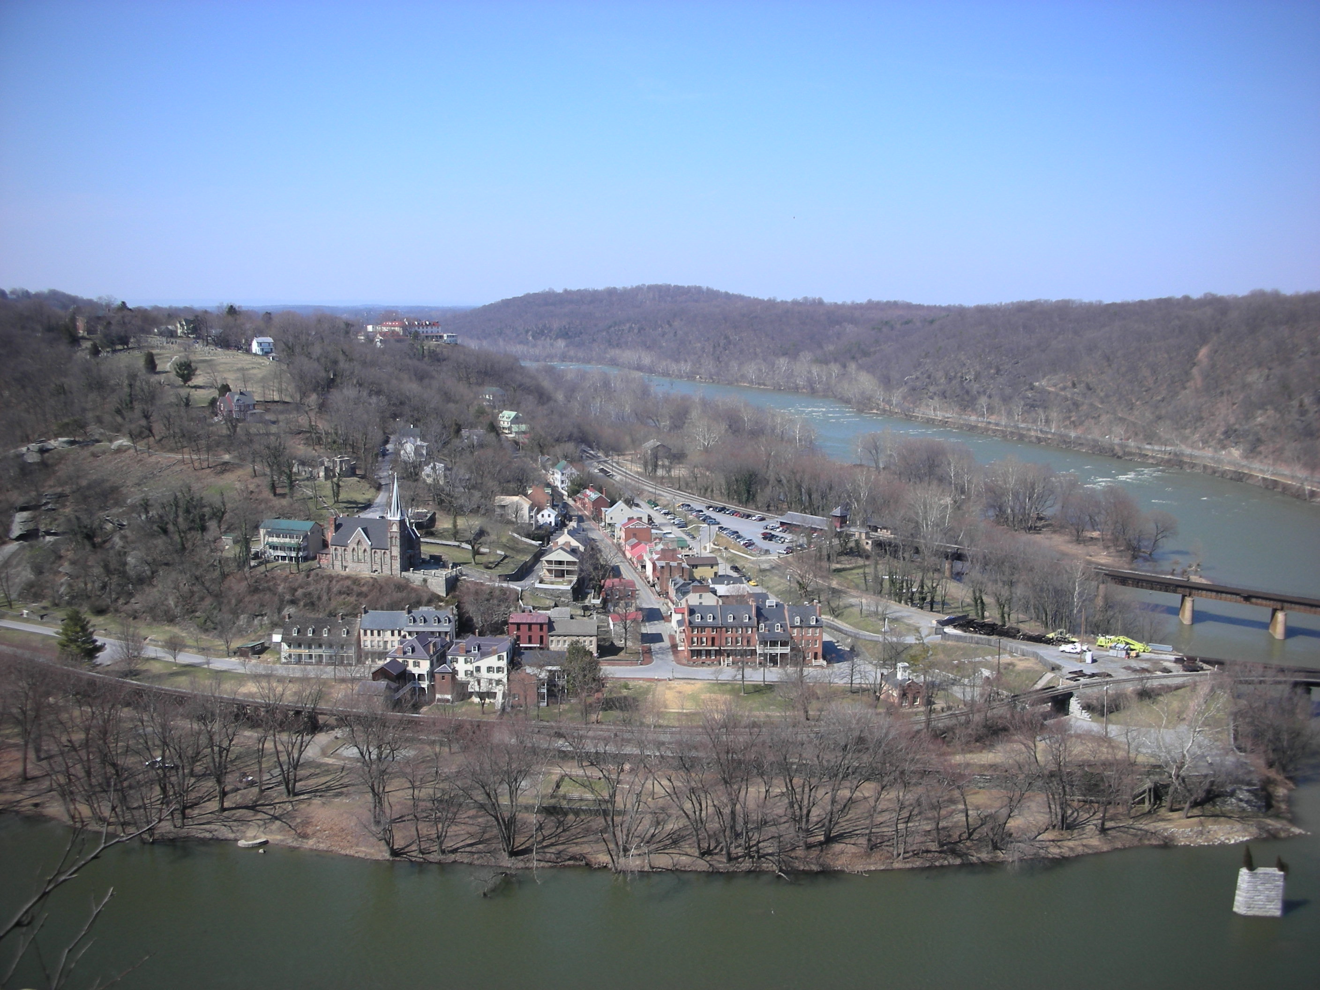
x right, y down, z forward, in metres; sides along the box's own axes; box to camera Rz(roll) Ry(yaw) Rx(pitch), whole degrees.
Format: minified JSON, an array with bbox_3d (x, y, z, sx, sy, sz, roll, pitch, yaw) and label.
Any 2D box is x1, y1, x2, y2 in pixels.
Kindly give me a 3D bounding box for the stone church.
[{"bbox_3d":[-91.110,8.160,418.610,27.540,31.500,15.000,2,8,14],"label":"stone church"}]

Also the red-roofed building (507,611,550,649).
[{"bbox_3d":[-36.410,38.840,375.160,10.880,11.650,8.000,0,8,1],"label":"red-roofed building"}]

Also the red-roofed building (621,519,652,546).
[{"bbox_3d":[-8.820,14.540,496.500,9.740,11.000,8.880,-2,8,-12],"label":"red-roofed building"}]

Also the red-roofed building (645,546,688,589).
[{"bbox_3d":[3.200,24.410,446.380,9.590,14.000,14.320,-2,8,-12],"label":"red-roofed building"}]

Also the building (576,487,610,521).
[{"bbox_3d":[-27.680,3.550,553.040,7.250,9.500,19.390,-3,8,-21],"label":"building"}]

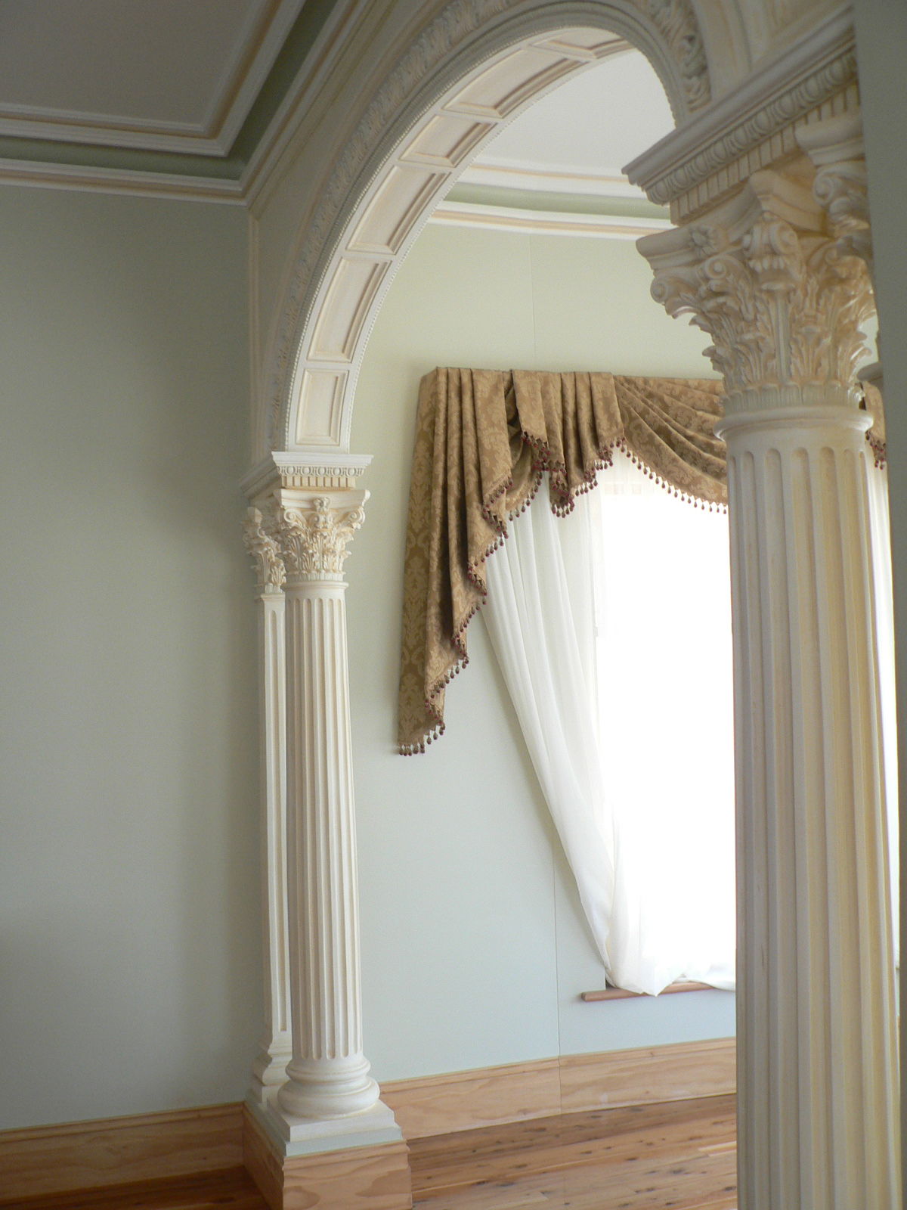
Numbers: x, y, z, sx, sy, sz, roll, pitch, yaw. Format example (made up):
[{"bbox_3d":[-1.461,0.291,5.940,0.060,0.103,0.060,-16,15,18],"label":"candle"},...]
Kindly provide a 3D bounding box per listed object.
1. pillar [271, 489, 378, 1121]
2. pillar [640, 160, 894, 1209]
[{"bbox_3d":[-0.376,0.544,3.558,0.283,1.716,0.283,0,-4,-21],"label":"pillar"},{"bbox_3d":[0.427,0.396,1.471,0.283,1.735,0.283,0,-4,-21],"label":"pillar"}]

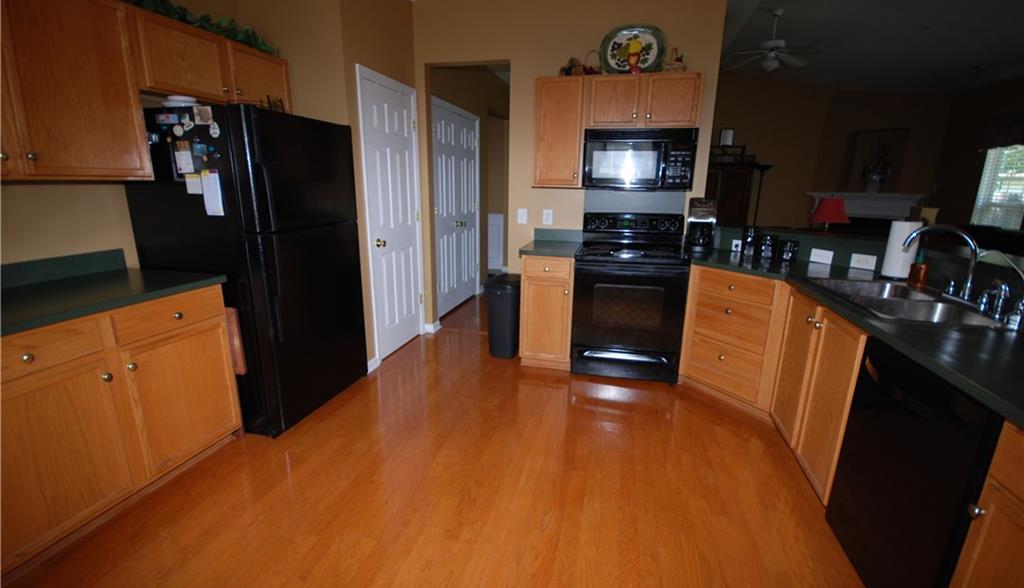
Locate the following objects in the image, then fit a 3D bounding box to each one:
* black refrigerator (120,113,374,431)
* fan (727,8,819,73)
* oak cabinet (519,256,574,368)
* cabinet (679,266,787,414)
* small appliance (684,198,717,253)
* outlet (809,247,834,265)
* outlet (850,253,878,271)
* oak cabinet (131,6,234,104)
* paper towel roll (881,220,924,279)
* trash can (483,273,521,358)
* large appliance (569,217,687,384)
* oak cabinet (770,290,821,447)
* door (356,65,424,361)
[{"bbox_3d":[-1.524,-0.159,2.628,0.780,1.715,0.780,5,15,13],"label":"black refrigerator"},{"bbox_3d":[3.219,-3.098,5.213,1.140,0.710,1.140,5,14,15],"label":"fan"},{"bbox_3d":[0.327,0.097,3.432,0.385,0.876,0.610,5,15,13],"label":"oak cabinet"},{"bbox_3d":[1.597,0.252,2.826,0.600,0.826,0.600,-8,17,-30],"label":"cabinet"},{"bbox_3d":[1.335,-0.471,3.021,0.190,0.370,0.250,7,15,24],"label":"small appliance"},{"bbox_3d":[1.910,-0.229,2.629,0.012,0.076,0.120,-7,16,-29],"label":"outlet"},{"bbox_3d":[2.025,-0.185,2.454,0.012,0.073,0.117,-8,17,-30],"label":"outlet"},{"bbox_3d":[-1.754,-1.167,2.151,0.320,0.370,0.510,5,14,15],"label":"oak cabinet"},{"bbox_3d":[1.990,-0.218,2.183,0.122,0.295,0.122,-7,16,-29],"label":"paper towel roll"},{"bbox_3d":[-0.066,0.182,3.547,0.260,0.630,0.310,2,14,3],"label":"trash can"},{"bbox_3d":[0.883,0.005,3.223,0.757,1.165,0.645,5,14,15],"label":"large appliance"},{"bbox_3d":[1.739,0.425,2.169,0.600,0.826,0.410,5,15,13],"label":"oak cabinet"},{"bbox_3d":[-0.922,-0.544,3.399,0.060,2.090,0.770,5,14,15],"label":"door"}]

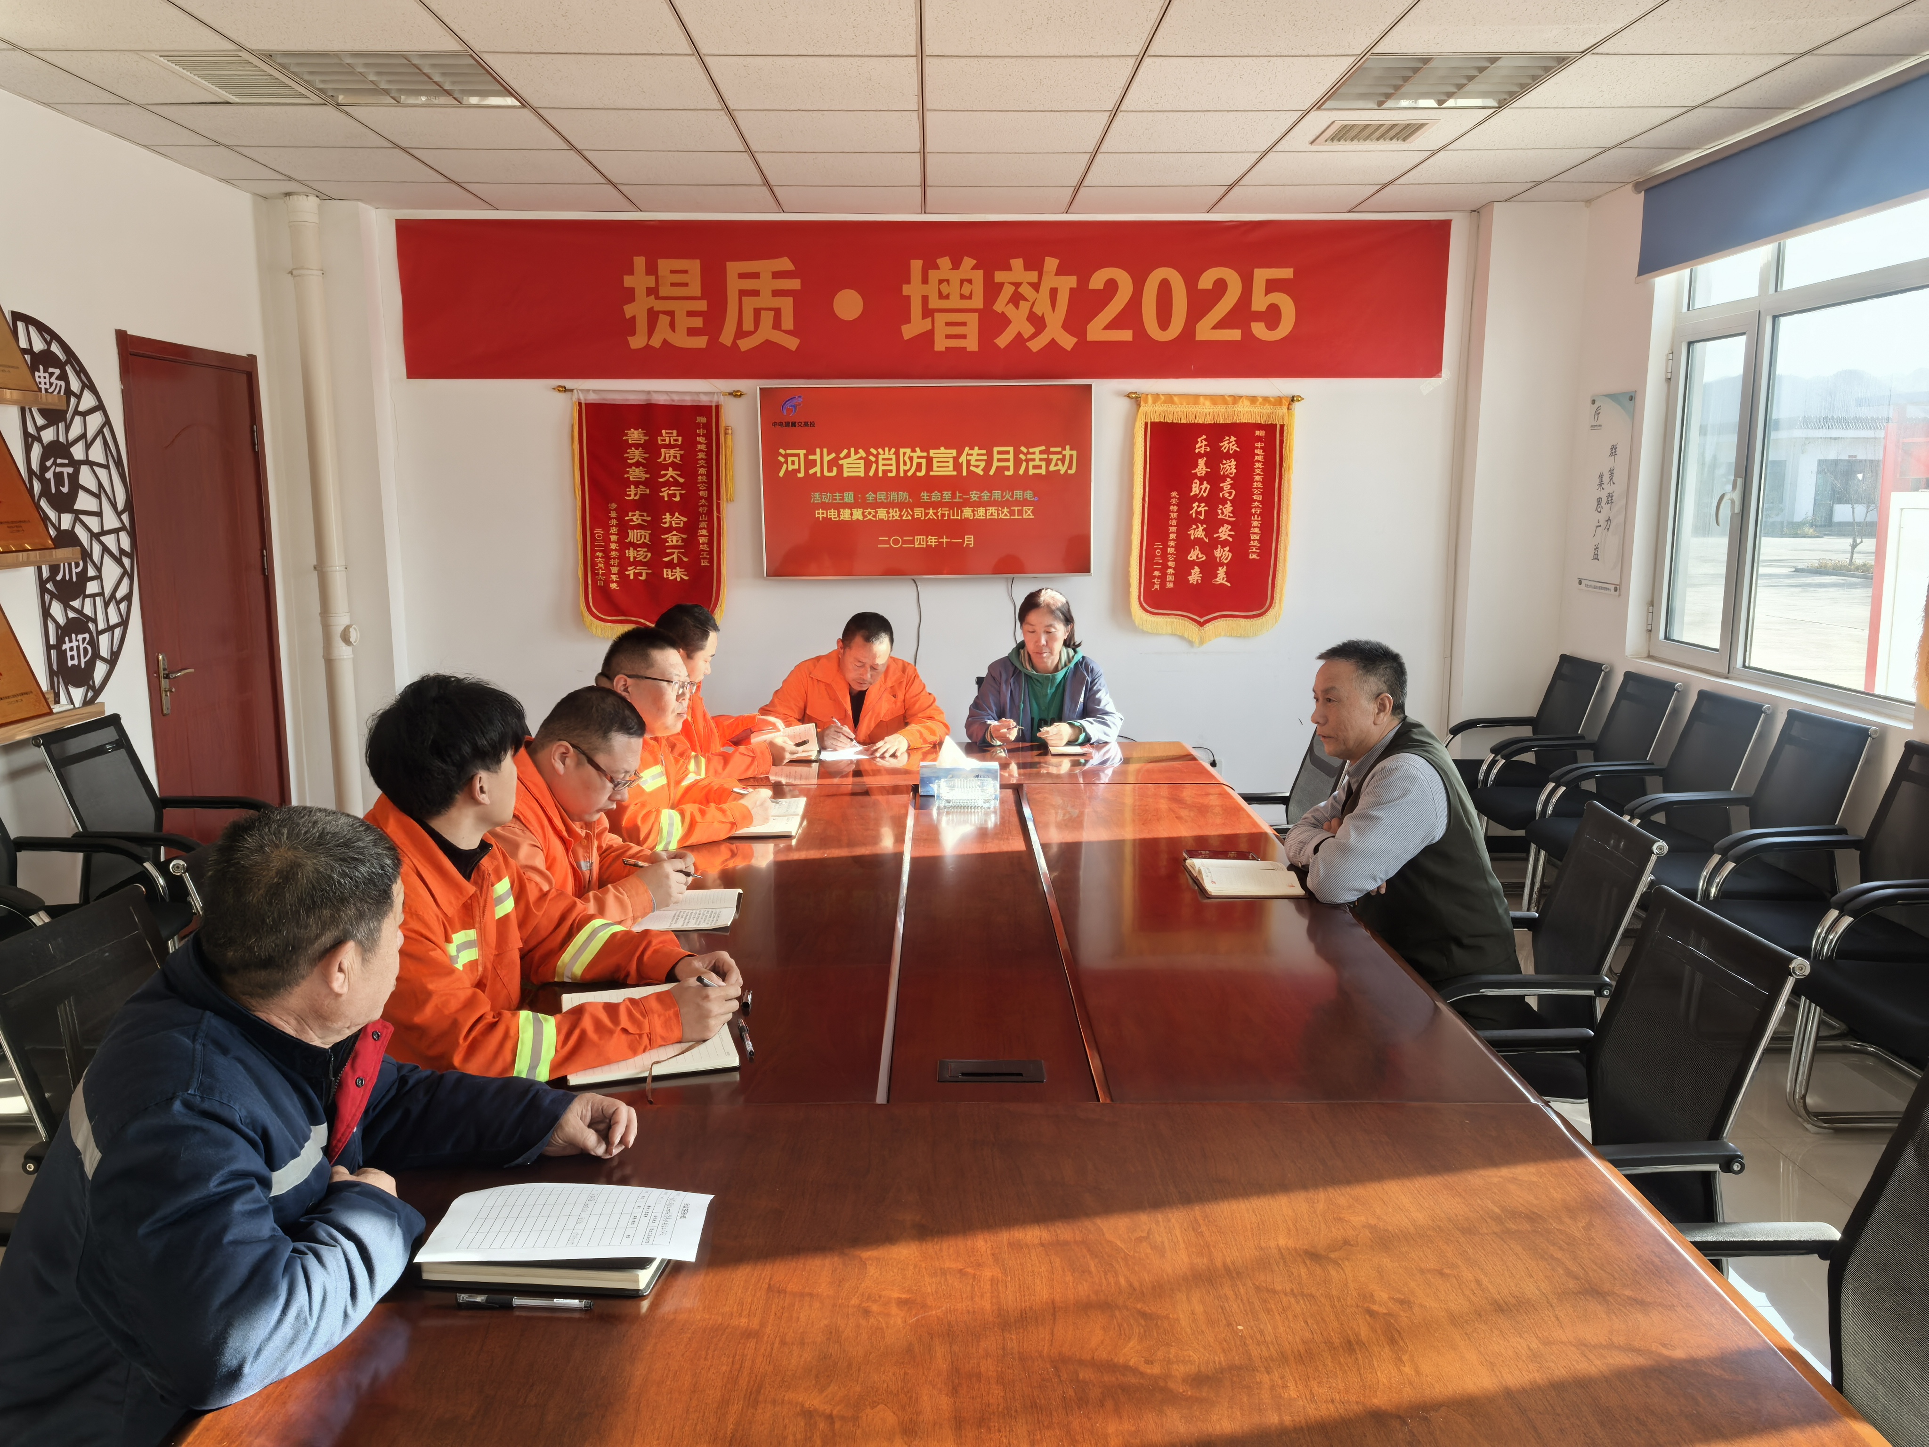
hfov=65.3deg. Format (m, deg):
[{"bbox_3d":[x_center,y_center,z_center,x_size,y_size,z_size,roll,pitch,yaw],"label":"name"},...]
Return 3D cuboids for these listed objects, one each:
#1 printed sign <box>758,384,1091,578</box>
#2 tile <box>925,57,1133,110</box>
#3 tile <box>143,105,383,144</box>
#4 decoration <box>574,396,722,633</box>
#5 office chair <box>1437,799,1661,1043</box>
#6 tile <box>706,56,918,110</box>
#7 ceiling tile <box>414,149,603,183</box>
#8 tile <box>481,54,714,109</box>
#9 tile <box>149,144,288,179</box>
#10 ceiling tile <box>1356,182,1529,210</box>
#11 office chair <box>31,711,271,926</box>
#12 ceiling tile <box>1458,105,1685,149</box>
[{"bbox_3d":[-0.160,-1.045,6.515,1.412,0.811,0.060,0,9,-1],"label":"printed sign"},{"bbox_3d":[0.182,-1.851,4.346,0.600,0.020,0.600,0,9,-1],"label":"tile"},{"bbox_3d":[-2.234,-1.933,4.881,0.600,0.020,0.600,0,9,-1],"label":"tile"},{"bbox_3d":[-1.380,-0.907,6.601,0.650,1.070,0.035,0,9,-1],"label":"decoration"},{"bbox_3d":[1.109,0.659,3.193,0.590,0.930,0.570,0,9,1],"label":"office chair"},{"bbox_3d":[-0.422,-1.857,4.351,0.600,0.020,0.593,0,9,-1],"label":"tile"},{"bbox_3d":[-1.645,-2.037,5.489,0.600,0.020,0.600,0,9,-1],"label":"ceiling tile"},{"bbox_3d":[-1.024,-1.849,4.322,0.600,0.020,0.600,0,9,-1],"label":"tile"},{"bbox_3d":[-2.668,-2.025,5.463,0.237,0.020,0.600,0,9,-1],"label":"tile"},{"bbox_3d":[1.934,-2.155,6.170,0.600,0.020,0.600,0,9,-1],"label":"ceiling tile"},{"bbox_3d":[-2.406,0.449,4.600,0.570,0.925,0.560,0,9,-1],"label":"office chair"},{"bbox_3d":[1.968,-1.968,4.977,0.600,0.020,0.600,0,9,-1],"label":"ceiling tile"}]

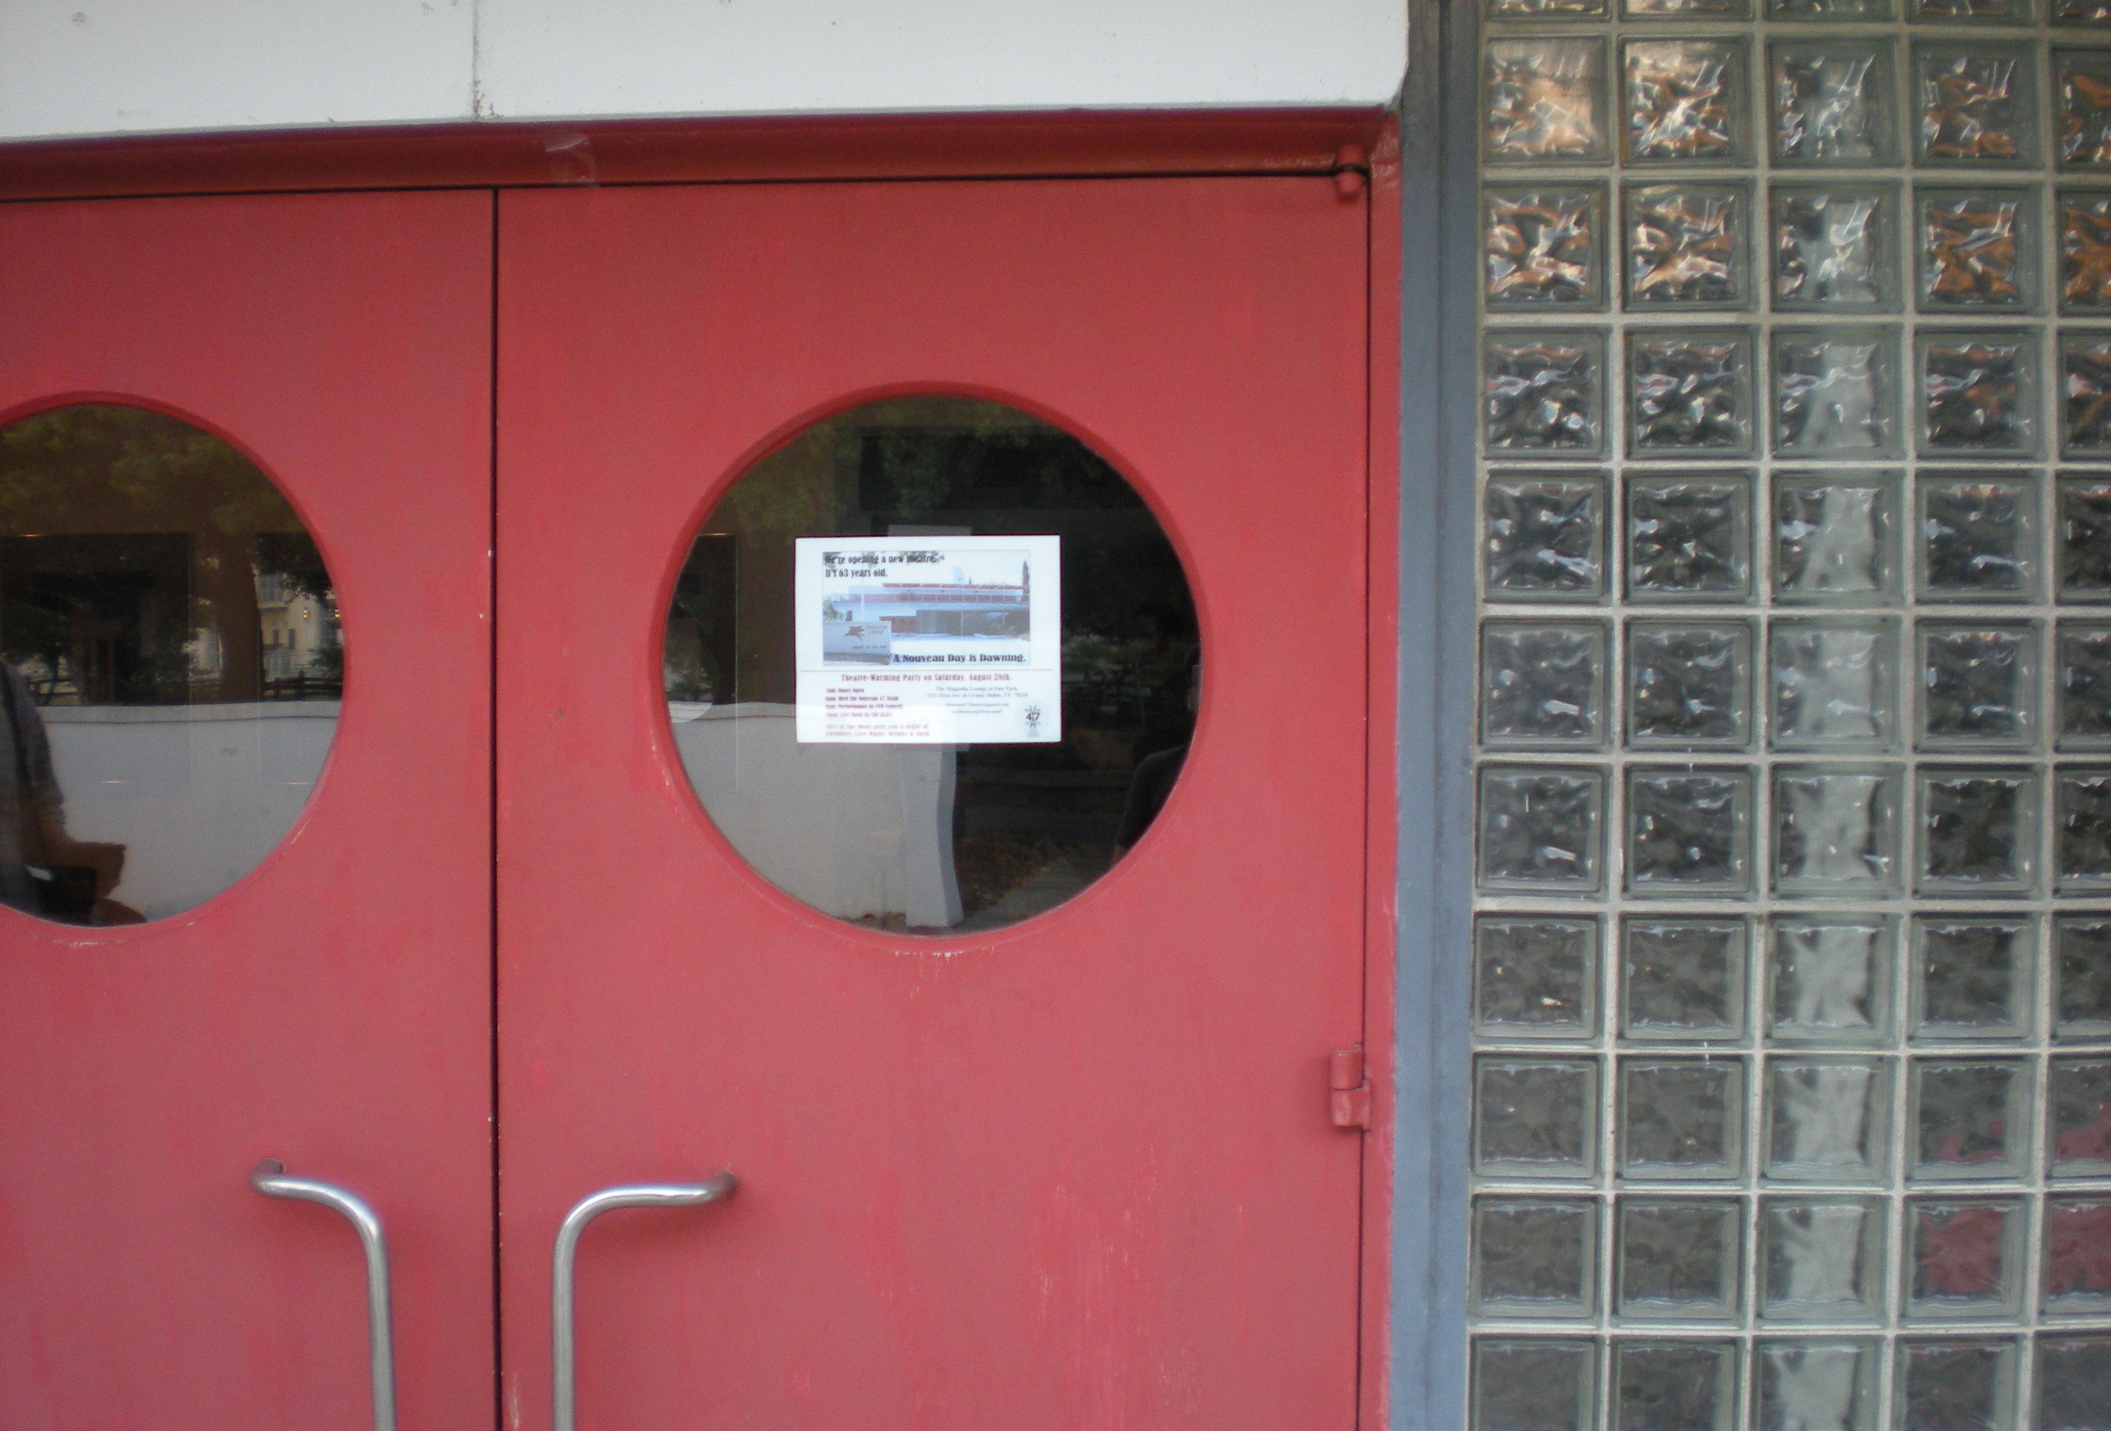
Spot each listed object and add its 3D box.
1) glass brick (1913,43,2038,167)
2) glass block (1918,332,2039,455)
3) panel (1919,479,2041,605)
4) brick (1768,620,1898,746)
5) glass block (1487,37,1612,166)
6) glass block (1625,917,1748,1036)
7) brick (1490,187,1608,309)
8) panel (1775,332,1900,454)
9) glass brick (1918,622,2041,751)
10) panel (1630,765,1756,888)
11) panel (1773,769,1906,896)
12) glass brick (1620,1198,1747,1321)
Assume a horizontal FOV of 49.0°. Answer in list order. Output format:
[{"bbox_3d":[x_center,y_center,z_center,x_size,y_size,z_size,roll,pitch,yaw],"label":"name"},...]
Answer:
[{"bbox_3d":[0.942,-0.624,2.409,0.142,0.142,0.090,0,2,4],"label":"glass brick"},{"bbox_3d":[0.949,-0.331,2.417,0.142,0.142,0.090,0,2,4],"label":"glass block"},{"bbox_3d":[0.946,-0.180,2.408,0.140,0.140,0.085,0,1,3],"label":"panel"},{"bbox_3d":[0.807,-0.035,2.437,0.142,0.142,0.090,0,2,4],"label":"brick"},{"bbox_3d":[0.513,-0.635,2.436,0.140,0.140,0.090,0,1,4],"label":"glass block"},{"bbox_3d":[0.656,0.270,2.444,0.140,0.140,0.090,0,1,4],"label":"glass block"},{"bbox_3d":[0.515,-0.489,2.458,0.143,0.143,0.088,0,2,4],"label":"brick"},{"bbox_3d":[0.812,-0.334,2.441,0.143,0.143,0.088,0,2,4],"label":"panel"},{"bbox_3d":[0.952,-0.031,2.426,0.142,0.142,0.090,0,2,4],"label":"glass brick"},{"bbox_3d":[0.658,0.116,2.431,0.140,0.140,0.085,0,1,3],"label":"panel"},{"bbox_3d":[0.808,0.117,2.422,0.140,0.140,0.085,0,1,3],"label":"panel"},{"bbox_3d":[0.653,0.562,2.450,0.140,0.140,0.090,0,1,4],"label":"glass brick"}]

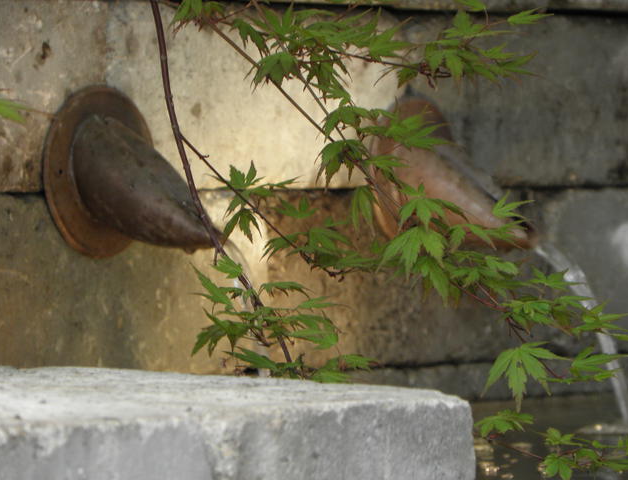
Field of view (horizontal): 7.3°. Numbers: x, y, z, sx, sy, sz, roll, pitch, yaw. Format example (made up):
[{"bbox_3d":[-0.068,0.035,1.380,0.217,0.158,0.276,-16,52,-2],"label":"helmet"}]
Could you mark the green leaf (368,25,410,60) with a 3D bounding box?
[{"bbox_3d":[0.070,-0.183,4.600,0.039,0.033,0.028,0,1,0],"label":"green leaf"}]

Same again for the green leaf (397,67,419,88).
[{"bbox_3d":[0.087,-0.151,4.600,0.020,0.020,0.020,0,1,0],"label":"green leaf"}]

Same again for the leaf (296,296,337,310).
[{"bbox_3d":[0.002,0.059,4.600,0.037,0.013,0.032,0,1,0],"label":"leaf"}]

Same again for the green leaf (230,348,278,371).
[{"bbox_3d":[-0.055,0.111,4.600,0.045,0.020,0.032,0,1,0],"label":"green leaf"}]

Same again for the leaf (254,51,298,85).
[{"bbox_3d":[-0.035,-0.157,4.550,0.042,0.031,0.033,0,1,0],"label":"leaf"}]

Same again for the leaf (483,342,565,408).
[{"bbox_3d":[0.192,0.124,4.550,0.075,0.061,0.030,0,1,0],"label":"leaf"}]

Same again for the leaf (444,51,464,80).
[{"bbox_3d":[0.130,-0.162,4.600,0.019,0.028,0.018,0,1,0],"label":"leaf"}]

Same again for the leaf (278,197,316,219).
[{"bbox_3d":[-0.016,-0.031,4.750,0.036,0.021,0.028,0,1,0],"label":"leaf"}]

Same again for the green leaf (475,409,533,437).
[{"bbox_3d":[0.172,0.166,4.500,0.053,0.025,0.040,0,1,0],"label":"green leaf"}]

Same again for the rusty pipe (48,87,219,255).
[{"bbox_3d":[-0.163,-0.068,5.054,0.148,0.177,0.177,1,2,38],"label":"rusty pipe"}]

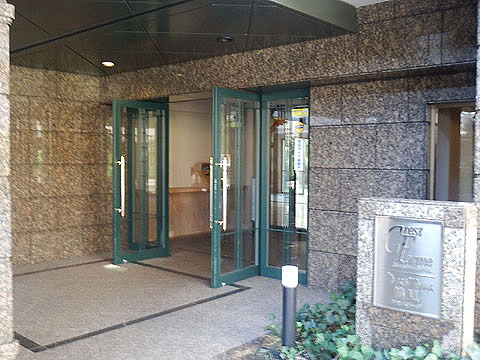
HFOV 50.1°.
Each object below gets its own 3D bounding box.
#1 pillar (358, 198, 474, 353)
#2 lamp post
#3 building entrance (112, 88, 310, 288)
[{"bbox_3d":[1.405,0.730,4.132,0.853,1.101,0.275,2,3,41],"label":"pillar"},{"bbox_3d":[0.383,0.966,3.971,0.123,0.636,0.123,0,2,0],"label":"lamp post"},{"bbox_3d":[-0.612,0.042,6.555,3.190,2.248,0.899,2,3,41],"label":"building entrance"}]

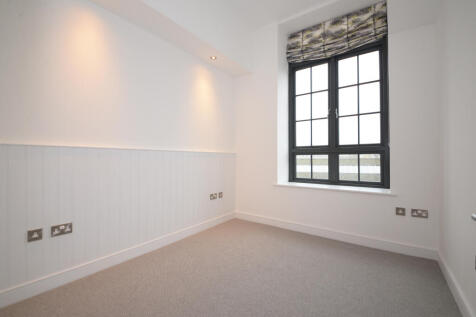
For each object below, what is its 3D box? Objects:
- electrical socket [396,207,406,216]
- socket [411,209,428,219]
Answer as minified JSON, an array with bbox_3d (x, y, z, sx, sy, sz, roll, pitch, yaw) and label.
[{"bbox_3d":[1.917,0.628,2.493,0.086,0.086,0.012,0,0,36],"label":"electrical socket"},{"bbox_3d":[2.055,0.622,2.394,0.146,0.086,0.012,0,0,36],"label":"socket"}]

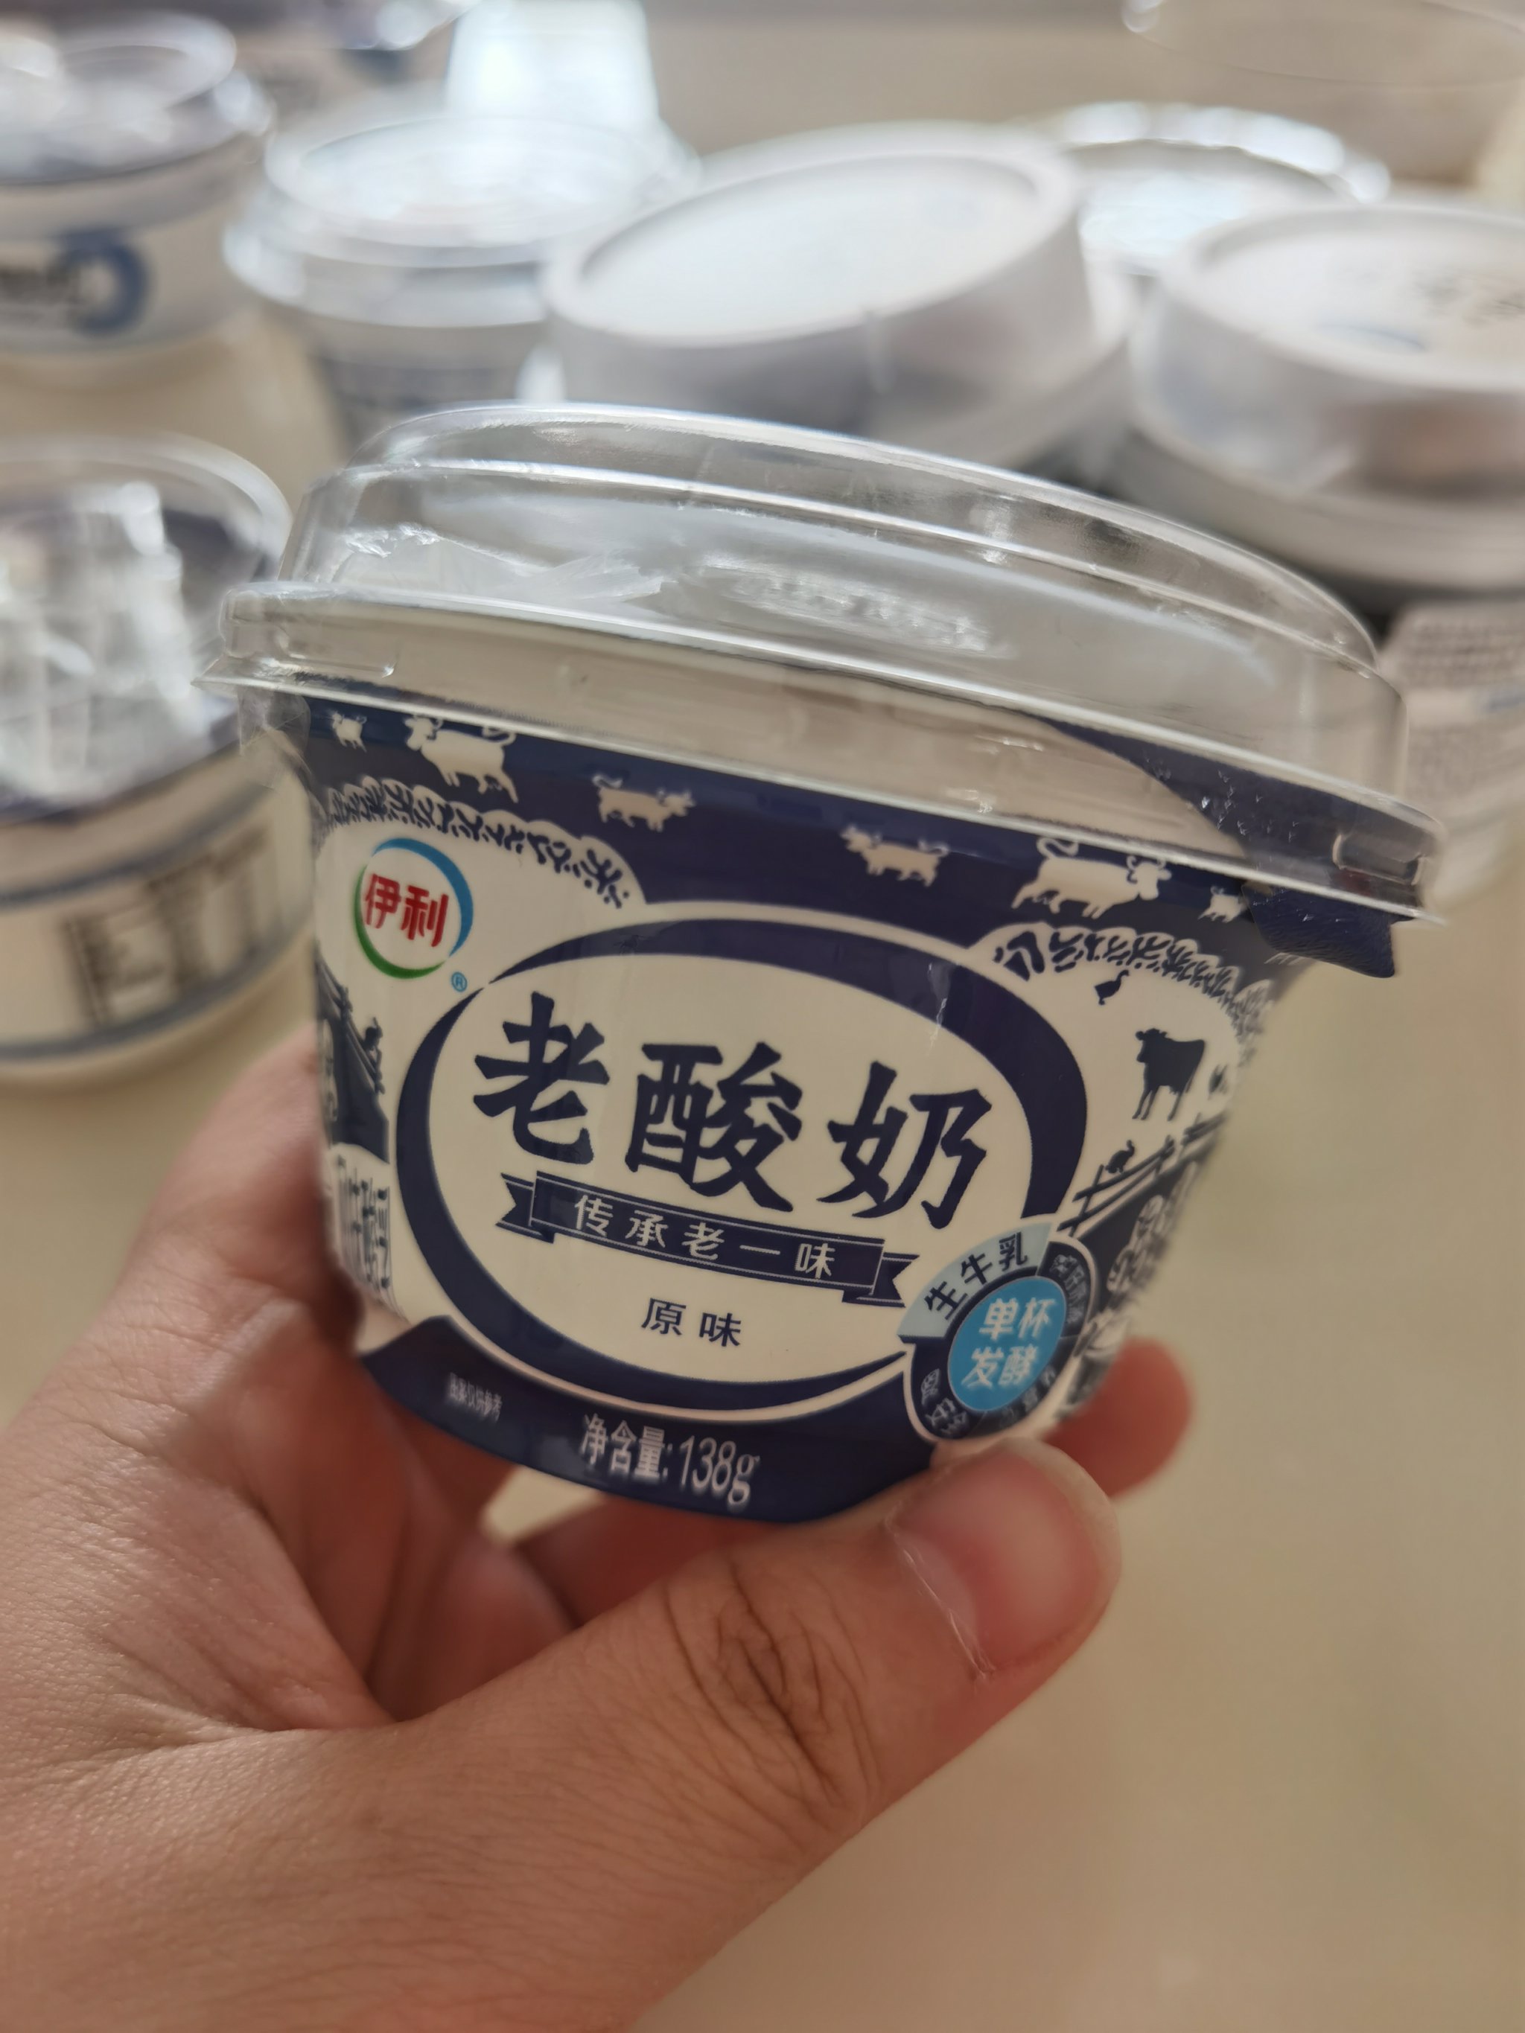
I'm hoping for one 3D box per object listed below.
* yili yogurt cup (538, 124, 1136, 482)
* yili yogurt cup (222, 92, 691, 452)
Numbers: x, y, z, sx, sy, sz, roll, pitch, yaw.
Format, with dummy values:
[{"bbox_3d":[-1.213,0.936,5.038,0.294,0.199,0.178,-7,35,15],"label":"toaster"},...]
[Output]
[{"bbox_3d":[0.012,-0.075,0.235,0.083,0.081,0.083,-7,45,7],"label":"yili yogurt cup"},{"bbox_3d":[-0.052,-0.132,0.310,0.095,0.065,0.095,0,46,0],"label":"yili yogurt cup"}]

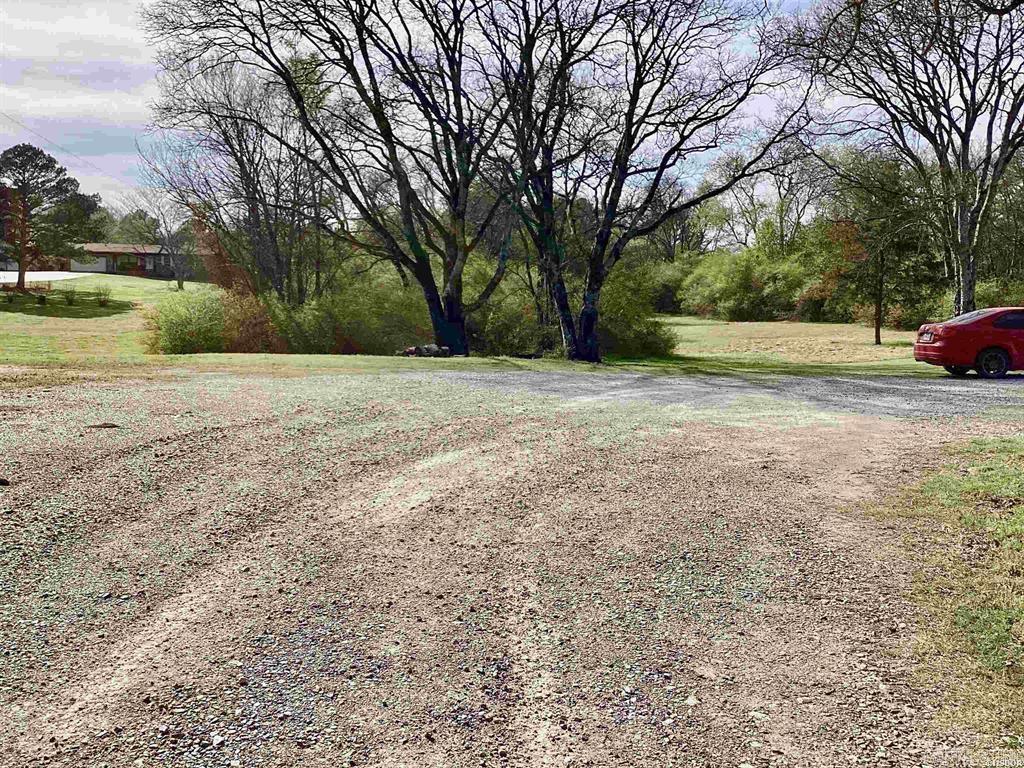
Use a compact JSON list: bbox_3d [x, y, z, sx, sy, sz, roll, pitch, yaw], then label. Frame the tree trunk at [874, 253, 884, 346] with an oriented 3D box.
[{"bbox_3d":[13.025,-2.995,32.500,0.270,3.350,0.270,0,5,0],"label":"tree trunk"}]

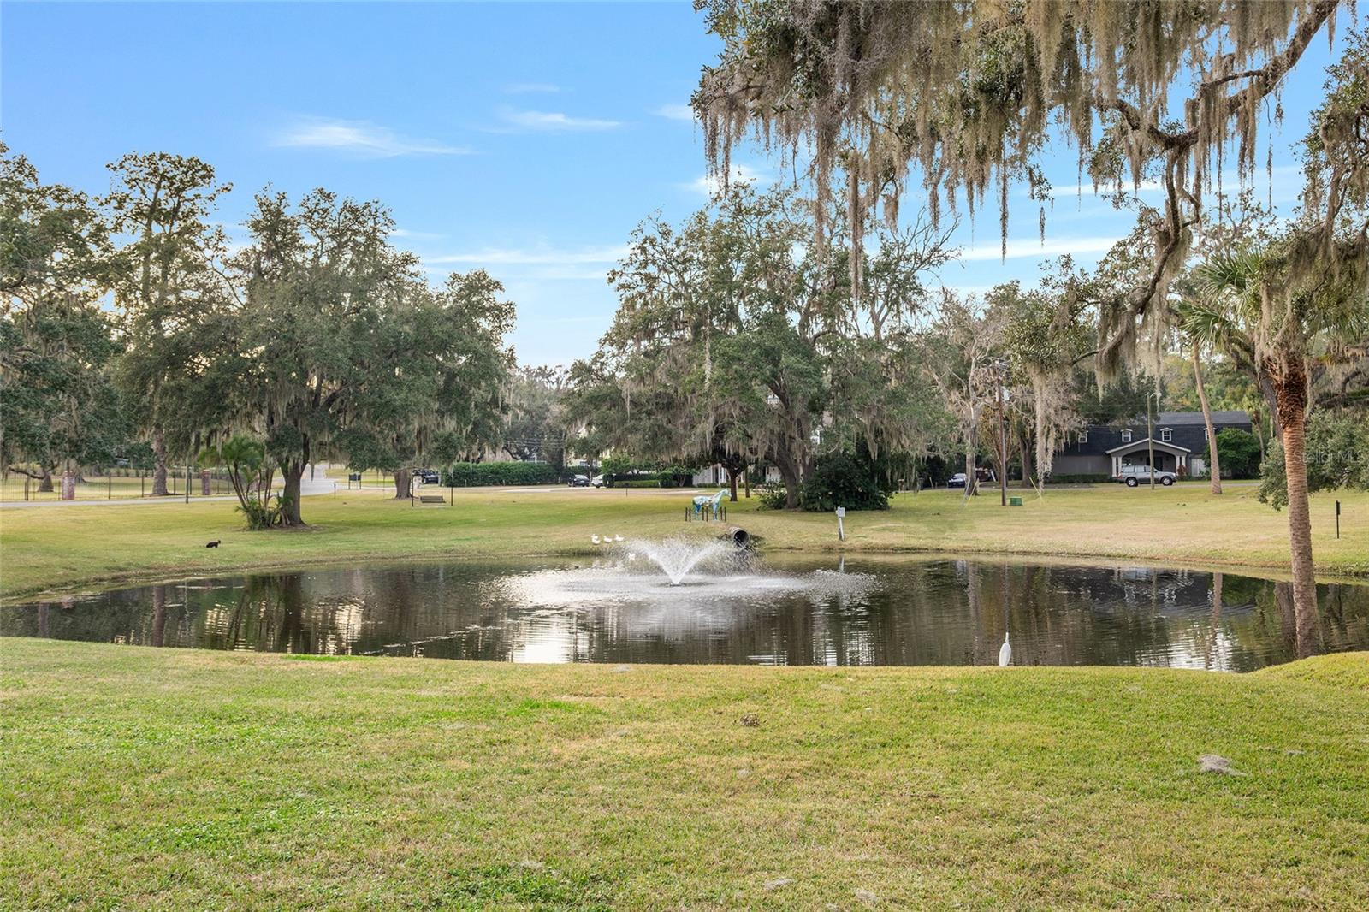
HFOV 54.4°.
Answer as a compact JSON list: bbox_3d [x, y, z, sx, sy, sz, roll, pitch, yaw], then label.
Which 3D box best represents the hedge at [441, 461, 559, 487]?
[{"bbox_3d":[-23.157,2.281,167.000,15.000,2.950,1.800,-1,0,-30],"label":"hedge"}]

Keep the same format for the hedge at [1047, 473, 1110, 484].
[{"bbox_3d":[35.989,2.061,121.000,5.900,0.920,1.100,-1,0,12],"label":"hedge"}]

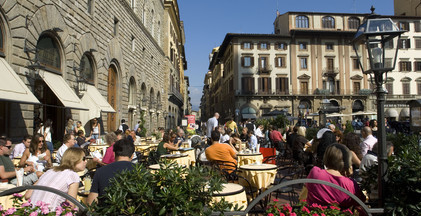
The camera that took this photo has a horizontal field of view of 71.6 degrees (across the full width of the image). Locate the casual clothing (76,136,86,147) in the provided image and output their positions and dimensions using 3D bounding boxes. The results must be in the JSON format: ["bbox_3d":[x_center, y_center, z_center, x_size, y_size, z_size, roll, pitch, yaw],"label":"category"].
[{"bbox_3d":[-3.911,1.019,8.857,0.360,0.460,0.420,1,-3,-18],"label":"casual clothing"}]

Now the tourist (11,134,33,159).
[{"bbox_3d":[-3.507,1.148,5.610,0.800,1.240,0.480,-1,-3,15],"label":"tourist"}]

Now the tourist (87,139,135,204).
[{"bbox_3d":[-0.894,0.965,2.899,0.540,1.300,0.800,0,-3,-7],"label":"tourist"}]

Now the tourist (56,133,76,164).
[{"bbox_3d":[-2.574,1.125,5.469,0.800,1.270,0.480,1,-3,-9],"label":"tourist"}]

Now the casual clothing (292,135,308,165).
[{"bbox_3d":[1.989,0.918,6.457,0.420,0.700,0.480,2,-4,-41],"label":"casual clothing"}]

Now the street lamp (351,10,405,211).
[{"bbox_3d":[1.442,0.326,2.485,0.340,2.420,0.340,-1,-3,7],"label":"street lamp"}]

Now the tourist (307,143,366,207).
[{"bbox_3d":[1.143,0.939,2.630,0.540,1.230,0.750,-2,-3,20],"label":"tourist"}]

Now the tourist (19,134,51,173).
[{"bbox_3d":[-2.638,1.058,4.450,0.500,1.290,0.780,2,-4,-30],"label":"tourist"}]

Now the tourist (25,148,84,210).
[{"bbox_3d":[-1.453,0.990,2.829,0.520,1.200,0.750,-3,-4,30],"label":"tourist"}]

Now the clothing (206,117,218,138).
[{"bbox_3d":[0.061,0.634,8.978,0.360,0.680,0.460,2,-4,-37],"label":"clothing"}]

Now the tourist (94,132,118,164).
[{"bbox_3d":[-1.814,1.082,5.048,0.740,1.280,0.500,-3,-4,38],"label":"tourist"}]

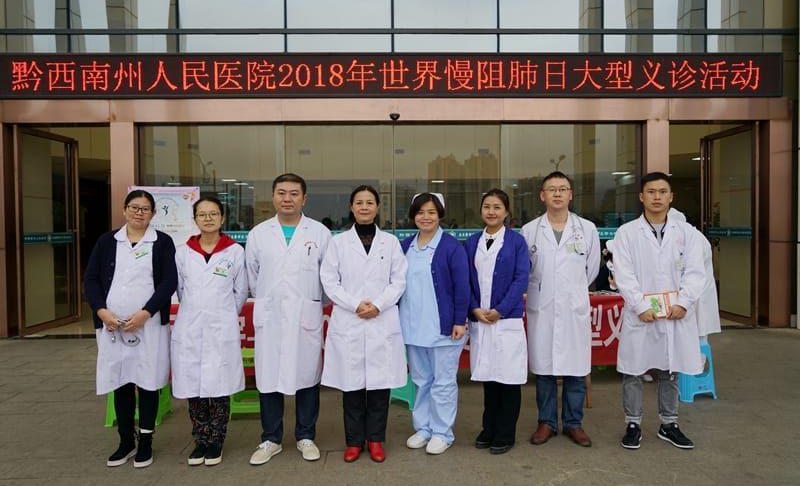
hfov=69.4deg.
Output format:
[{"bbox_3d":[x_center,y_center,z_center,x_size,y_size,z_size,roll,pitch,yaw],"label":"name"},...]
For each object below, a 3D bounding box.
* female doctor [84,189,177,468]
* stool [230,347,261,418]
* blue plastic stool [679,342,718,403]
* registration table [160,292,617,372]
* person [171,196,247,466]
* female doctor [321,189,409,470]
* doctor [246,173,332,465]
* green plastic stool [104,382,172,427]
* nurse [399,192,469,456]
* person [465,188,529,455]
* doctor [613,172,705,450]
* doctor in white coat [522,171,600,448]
[{"bbox_3d":[-1.636,0.491,3.497,0.526,1.631,0.384,-1,1,-5],"label":"female doctor"},{"bbox_3d":[-1.053,1.055,4.380,0.364,0.465,0.313,-1,1,-2],"label":"stool"},{"bbox_3d":[2.366,1.018,4.723,0.293,0.465,0.343,-1,1,-14],"label":"blue plastic stool"},{"bbox_3d":[-0.004,0.872,5.186,3.939,0.788,0.606,-1,1,-3],"label":"registration table"},{"bbox_3d":[-1.165,0.512,3.515,0.442,1.579,0.313,-1,1,-4],"label":"person"},{"bbox_3d":[-0.219,0.469,3.553,0.527,1.646,0.343,-1,1,-2],"label":"female doctor"},{"bbox_3d":[-0.678,0.435,3.533,0.512,1.723,0.333,-1,1,-6],"label":"doctor"},{"bbox_3d":[-1.906,1.065,4.249,0.364,0.465,0.313,-1,1,-2],"label":"green plastic stool"},{"bbox_3d":[0.211,0.487,3.635,0.441,1.599,0.343,0,1,18],"label":"nurse"},{"bbox_3d":[0.616,0.472,3.658,0.401,1.622,0.343,0,1,20],"label":"person"},{"bbox_3d":[1.665,0.413,3.697,0.569,1.718,0.364,0,1,16],"label":"doctor"},{"bbox_3d":[1.060,0.404,3.779,0.498,1.745,0.323,0,1,12],"label":"doctor in white coat"}]

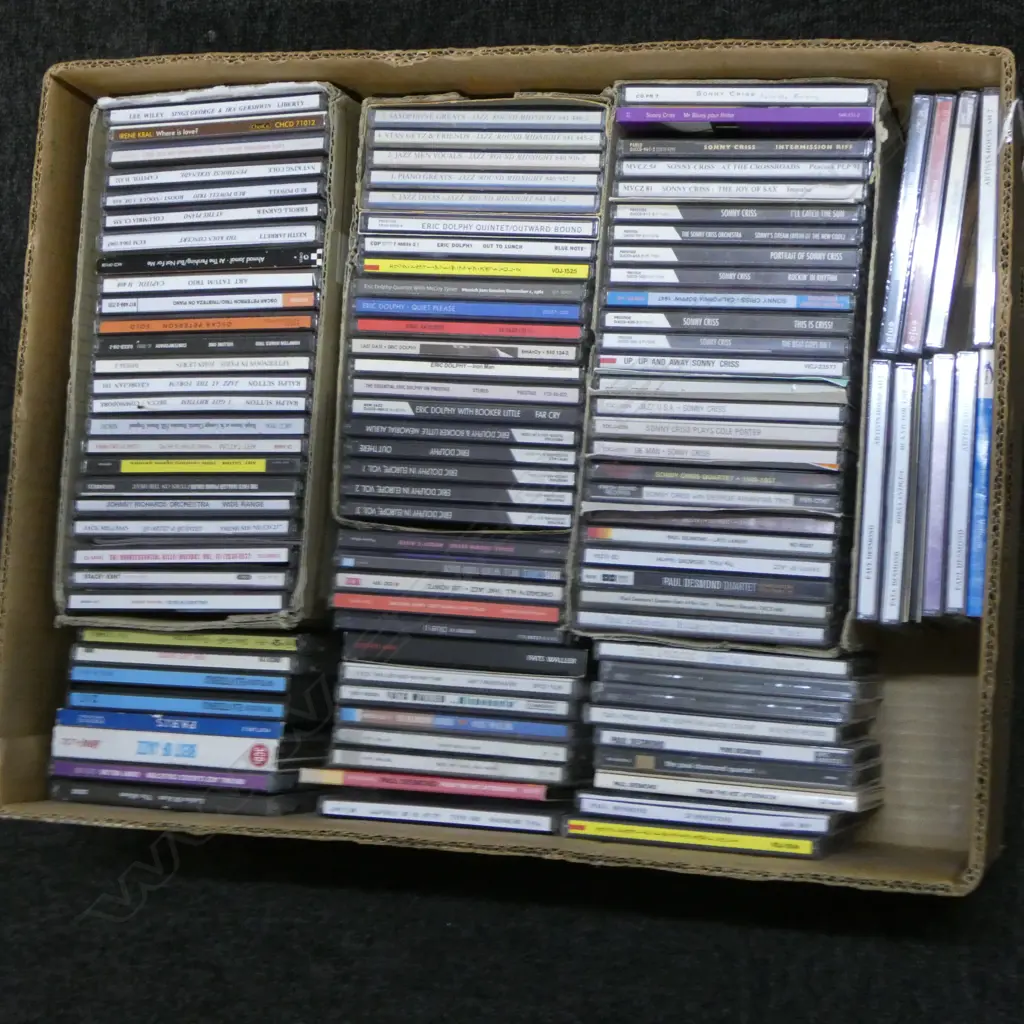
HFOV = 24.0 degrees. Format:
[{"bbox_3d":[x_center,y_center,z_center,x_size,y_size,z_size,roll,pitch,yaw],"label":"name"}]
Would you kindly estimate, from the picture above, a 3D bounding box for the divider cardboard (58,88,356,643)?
[{"bbox_3d":[-0.142,-0.073,1.302,0.139,0.147,0.279,2,86,17],"label":"divider cardboard"}]

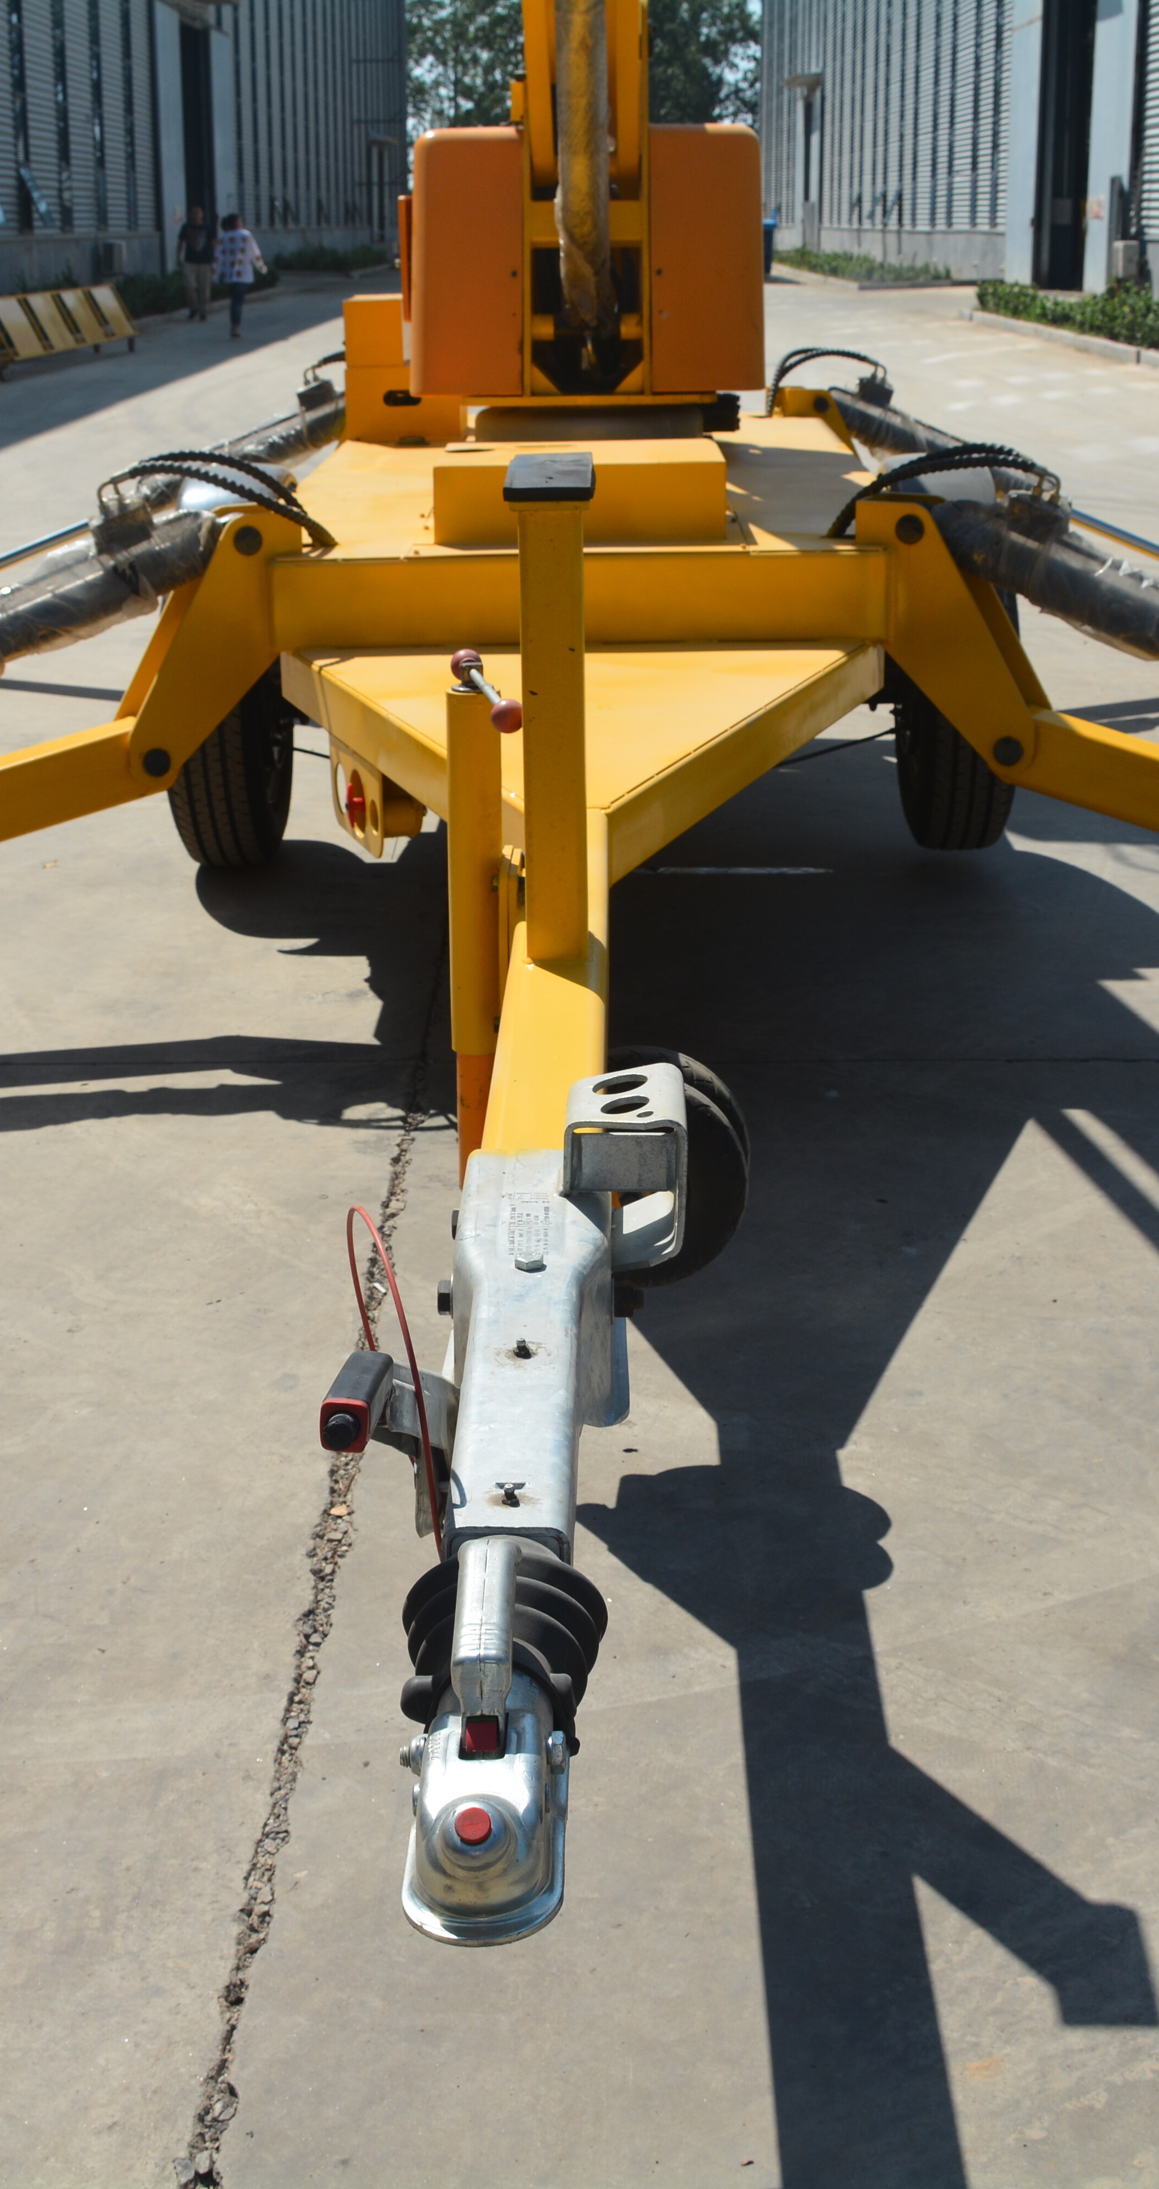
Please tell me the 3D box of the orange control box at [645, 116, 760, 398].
[{"bbox_3d":[0.302,-2.112,6.233,0.288,0.614,0.600,0,20,0],"label":"orange control box"}]

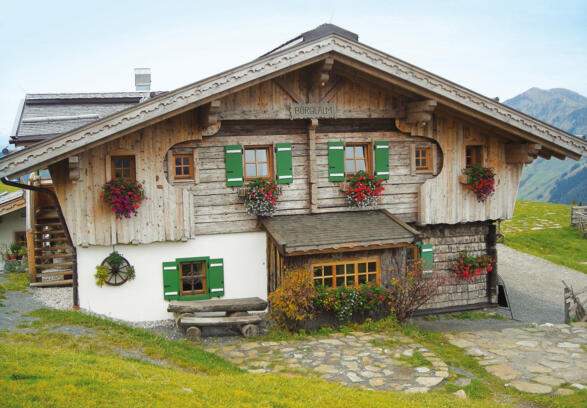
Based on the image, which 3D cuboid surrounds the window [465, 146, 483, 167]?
[{"bbox_3d":[4.551,-1.160,16.232,0.407,0.612,0.200,-3,5,-16],"label":"window"}]

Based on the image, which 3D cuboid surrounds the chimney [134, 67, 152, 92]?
[{"bbox_3d":[-5.497,-4.505,23.500,0.540,0.900,0.540,-3,5,-18],"label":"chimney"}]

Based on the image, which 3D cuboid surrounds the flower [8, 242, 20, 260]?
[{"bbox_3d":[-8.747,1.489,20.200,0.380,0.570,0.380,-3,6,-18],"label":"flower"}]

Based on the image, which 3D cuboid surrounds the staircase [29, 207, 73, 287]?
[{"bbox_3d":[-6.244,0.990,16.982,1.150,1.850,2.700,-3,5,-18],"label":"staircase"}]

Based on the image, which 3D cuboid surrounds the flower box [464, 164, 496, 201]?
[{"bbox_3d":[4.618,-0.510,16.040,0.880,0.900,0.360,-3,5,-18],"label":"flower box"}]

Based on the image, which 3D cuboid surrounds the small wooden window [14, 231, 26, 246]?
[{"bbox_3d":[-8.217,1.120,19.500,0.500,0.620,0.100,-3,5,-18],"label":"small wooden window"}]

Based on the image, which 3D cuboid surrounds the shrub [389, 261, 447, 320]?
[{"bbox_3d":[2.868,2.039,14.926,1.120,1.250,1.100,-2,5,0],"label":"shrub"}]

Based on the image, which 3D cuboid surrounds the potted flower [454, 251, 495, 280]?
[{"bbox_3d":[4.644,1.571,16.463,1.050,0.736,0.360,-3,5,-18],"label":"potted flower"}]

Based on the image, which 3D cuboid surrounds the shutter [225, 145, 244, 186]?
[{"bbox_3d":[-1.442,-0.920,15.666,0.440,1.000,0.060,-3,6,-18],"label":"shutter"}]

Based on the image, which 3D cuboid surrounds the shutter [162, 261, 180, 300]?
[{"bbox_3d":[-2.728,1.720,14.377,0.360,0.860,0.040,-3,5,-16],"label":"shutter"}]

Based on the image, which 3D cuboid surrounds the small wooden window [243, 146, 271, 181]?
[{"bbox_3d":[-0.852,-0.984,15.930,0.730,0.900,0.130,-3,6,-18],"label":"small wooden window"}]

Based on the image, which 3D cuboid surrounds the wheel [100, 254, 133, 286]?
[{"bbox_3d":[-3.854,1.442,13.997,0.660,0.670,0.100,-3,5,-16],"label":"wheel"}]

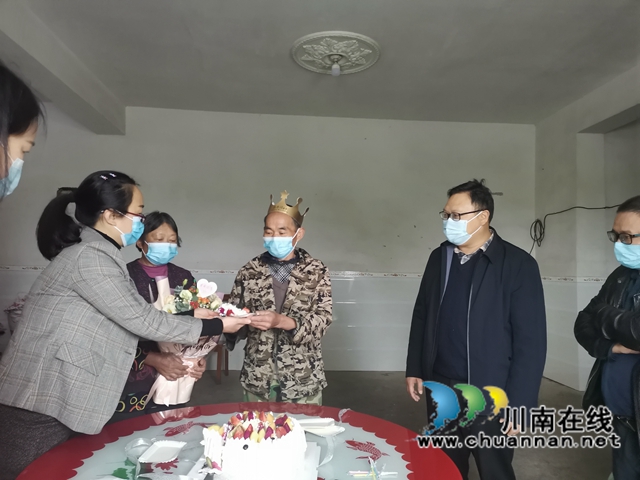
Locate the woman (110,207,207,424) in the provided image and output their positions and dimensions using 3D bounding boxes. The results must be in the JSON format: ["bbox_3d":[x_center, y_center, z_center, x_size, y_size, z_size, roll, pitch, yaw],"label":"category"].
[{"bbox_3d":[-0.728,0.645,2.109,0.490,1.555,0.410,2,-3,-22],"label":"woman"}]

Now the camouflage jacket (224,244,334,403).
[{"bbox_3d":[-0.179,0.382,2.180,0.520,0.690,0.380,0,-3,22],"label":"camouflage jacket"}]

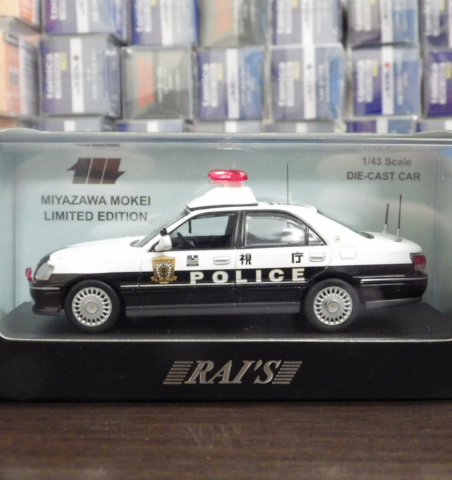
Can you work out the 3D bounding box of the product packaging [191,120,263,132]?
[{"bbox_3d":[0.001,-0.055,0.498,0.041,0.043,0.087,0,6,0],"label":"product packaging"}]

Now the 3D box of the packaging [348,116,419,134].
[{"bbox_3d":[0.093,-0.057,0.498,0.041,0.043,0.087,0,6,0],"label":"packaging"}]

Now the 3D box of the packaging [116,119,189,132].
[{"bbox_3d":[-0.044,-0.056,0.498,0.041,0.043,0.087,0,6,0],"label":"packaging"}]

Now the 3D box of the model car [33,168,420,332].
[{"bbox_3d":[0.000,0.001,0.221,0.114,0.043,0.043,0,6,0],"label":"model car"}]

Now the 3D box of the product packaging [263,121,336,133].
[{"bbox_3d":[0.044,-0.055,0.498,0.041,0.043,0.087,0,6,0],"label":"product packaging"}]

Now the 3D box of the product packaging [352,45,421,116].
[{"bbox_3d":[0.095,-0.099,0.494,0.041,0.043,0.087,0,6,0],"label":"product packaging"}]

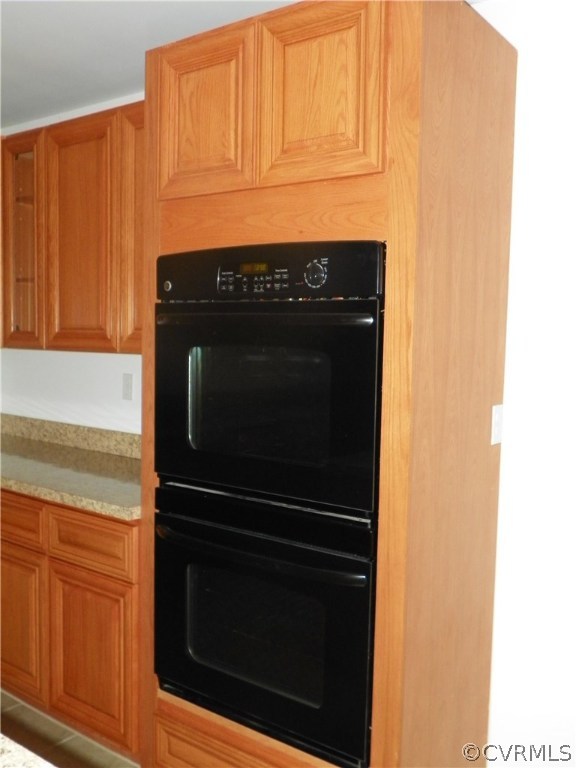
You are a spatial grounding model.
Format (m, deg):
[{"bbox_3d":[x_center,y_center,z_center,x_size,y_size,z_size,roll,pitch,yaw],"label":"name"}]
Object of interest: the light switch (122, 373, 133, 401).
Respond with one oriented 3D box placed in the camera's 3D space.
[{"bbox_3d":[-0.693,0.014,3.264,0.068,0.115,0.012,4,5,37],"label":"light switch"}]

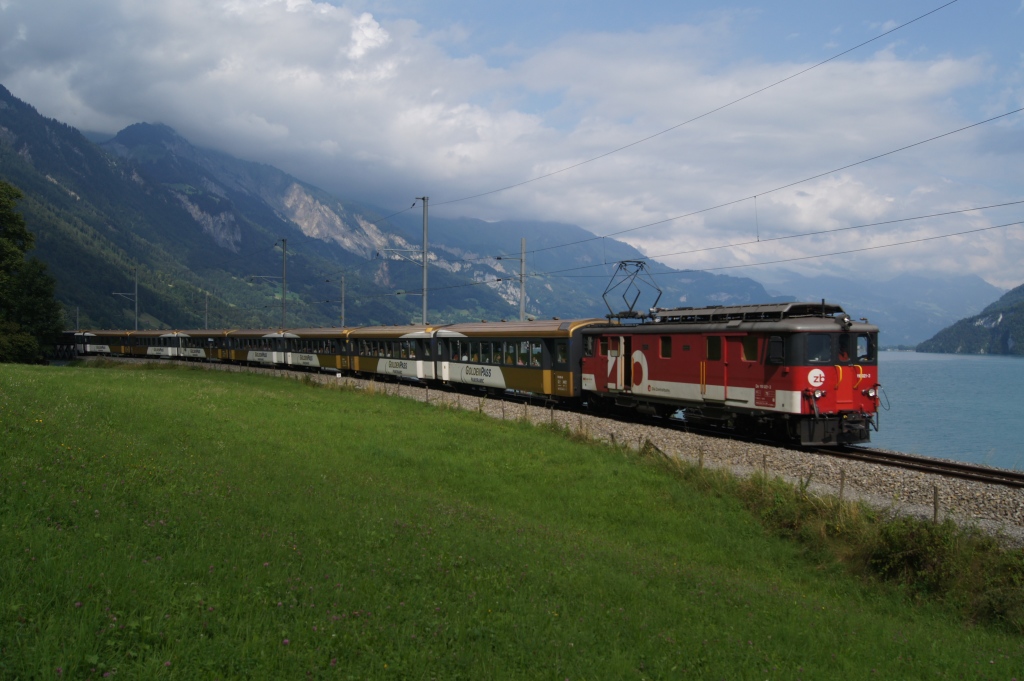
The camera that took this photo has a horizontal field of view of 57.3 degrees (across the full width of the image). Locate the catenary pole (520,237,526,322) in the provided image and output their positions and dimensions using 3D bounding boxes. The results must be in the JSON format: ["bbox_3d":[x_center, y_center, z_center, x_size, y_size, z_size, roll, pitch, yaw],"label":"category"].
[{"bbox_3d":[0.642,-1.312,53.991,0.250,9.120,0.250,1,0,-25],"label":"catenary pole"}]

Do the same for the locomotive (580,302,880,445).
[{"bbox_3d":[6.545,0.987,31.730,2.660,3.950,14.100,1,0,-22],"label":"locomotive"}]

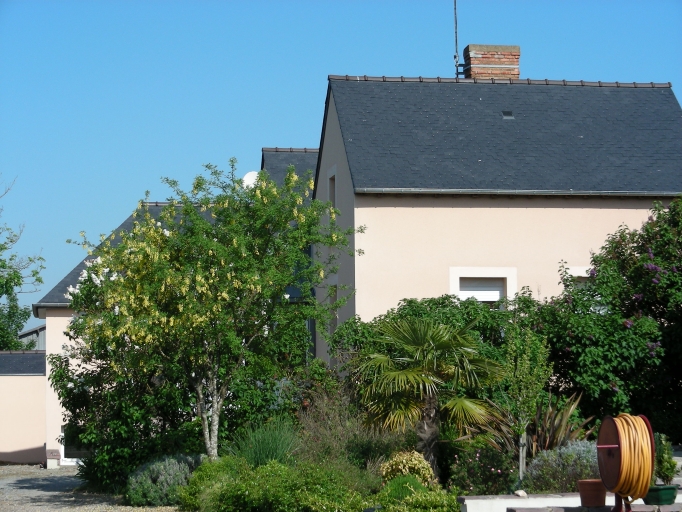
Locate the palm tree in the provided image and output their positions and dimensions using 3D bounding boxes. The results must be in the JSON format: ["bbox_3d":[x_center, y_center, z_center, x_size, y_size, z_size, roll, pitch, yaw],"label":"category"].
[{"bbox_3d":[1.112,1.824,21.800,1.880,2.120,1.850,-1,-4,0],"label":"palm tree"}]

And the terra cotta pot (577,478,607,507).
[{"bbox_3d":[2.361,2.222,16.100,0.263,0.260,0.263,-1,-4,0],"label":"terra cotta pot"}]

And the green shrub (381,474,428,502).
[{"bbox_3d":[0.715,2.587,19.000,0.510,0.340,0.480,-1,-4,0],"label":"green shrub"}]

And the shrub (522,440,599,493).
[{"bbox_3d":[2.482,2.381,19.300,0.870,0.600,0.720,-1,-4,0],"label":"shrub"}]

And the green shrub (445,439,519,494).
[{"bbox_3d":[1.606,2.412,19.600,0.800,0.650,0.720,-1,-4,0],"label":"green shrub"}]

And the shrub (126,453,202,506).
[{"bbox_3d":[-2.573,3.266,25.000,1.120,0.800,1.000,-1,-4,0],"label":"shrub"}]

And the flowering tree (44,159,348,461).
[{"bbox_3d":[-2.189,0.963,27.300,4.800,4.950,4.500,-1,-4,0],"label":"flowering tree"}]

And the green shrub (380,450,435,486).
[{"bbox_3d":[0.776,2.496,20.000,0.630,0.460,0.600,-1,-4,0],"label":"green shrub"}]

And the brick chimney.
[{"bbox_3d":[3.471,-4.353,39.321,1.150,0.850,0.500,0,-4,-11],"label":"brick chimney"}]

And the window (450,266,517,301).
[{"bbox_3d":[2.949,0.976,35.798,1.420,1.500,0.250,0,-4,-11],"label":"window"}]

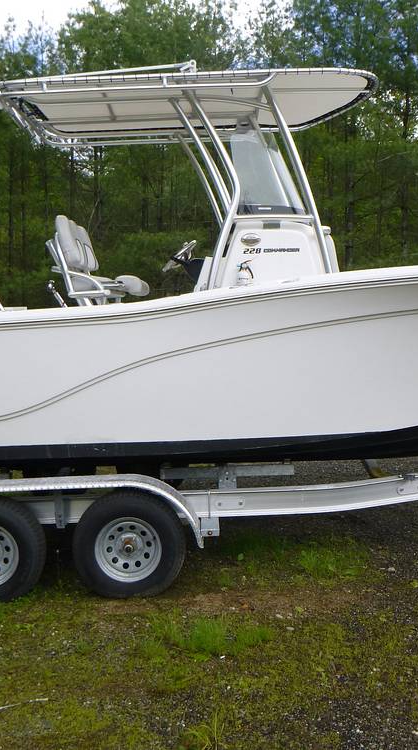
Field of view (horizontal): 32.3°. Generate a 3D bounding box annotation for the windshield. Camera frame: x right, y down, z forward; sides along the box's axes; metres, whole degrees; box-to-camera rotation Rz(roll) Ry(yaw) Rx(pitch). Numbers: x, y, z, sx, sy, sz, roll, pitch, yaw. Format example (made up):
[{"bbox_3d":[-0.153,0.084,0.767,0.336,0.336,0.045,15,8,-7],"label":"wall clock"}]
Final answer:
[{"bbox_3d":[0.421,-1.482,5.417,0.570,0.630,0.780,-2,8,-1],"label":"windshield"}]

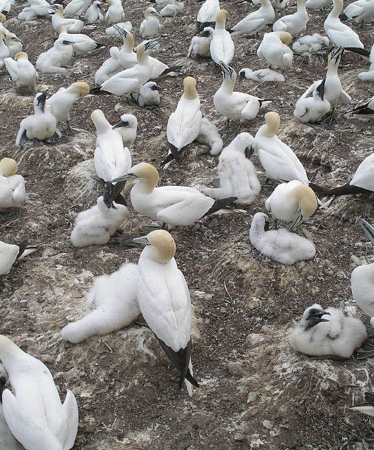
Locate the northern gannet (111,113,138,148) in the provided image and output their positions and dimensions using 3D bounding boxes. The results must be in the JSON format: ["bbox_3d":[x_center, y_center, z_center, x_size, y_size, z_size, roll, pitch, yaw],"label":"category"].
[{"bbox_3d":[-0.439,-0.582,4.131,0.220,0.340,0.320,-20,34,-26],"label":"northern gannet"}]

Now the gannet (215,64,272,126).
[{"bbox_3d":[0.378,-0.892,4.306,0.520,0.500,0.220,-29,38,-35],"label":"gannet"}]

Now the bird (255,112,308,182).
[{"bbox_3d":[0.560,-0.376,3.459,0.520,0.410,0.220,24,38,35],"label":"bird"}]

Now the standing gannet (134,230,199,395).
[{"bbox_3d":[-0.069,0.261,2.359,0.220,0.420,0.520,-9,31,-15],"label":"standing gannet"}]

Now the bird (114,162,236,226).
[{"bbox_3d":[-0.062,-0.140,3.096,0.590,0.370,0.210,-3,30,-5],"label":"bird"}]

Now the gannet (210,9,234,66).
[{"bbox_3d":[0.303,-1.625,5.568,0.210,0.440,0.500,-1,30,-2],"label":"gannet"}]

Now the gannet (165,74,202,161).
[{"bbox_3d":[-0.046,-0.680,4.180,0.220,0.460,0.620,6,26,16],"label":"gannet"}]

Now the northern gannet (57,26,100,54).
[{"bbox_3d":[-0.914,-1.645,5.731,0.520,0.310,0.210,13,32,21],"label":"northern gannet"}]

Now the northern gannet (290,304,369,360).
[{"bbox_3d":[0.544,0.407,2.470,0.310,0.210,0.210,1,25,7],"label":"northern gannet"}]

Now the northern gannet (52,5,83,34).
[{"bbox_3d":[-1.285,-2.270,7.065,0.500,0.360,0.220,-25,36,-31],"label":"northern gannet"}]

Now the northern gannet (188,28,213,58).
[{"bbox_3d":[0.145,-1.647,5.769,0.250,0.320,0.320,9,33,21],"label":"northern gannet"}]

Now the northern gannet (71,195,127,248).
[{"bbox_3d":[-0.467,-0.017,3.380,0.320,0.260,0.210,-7,25,-11],"label":"northern gannet"}]

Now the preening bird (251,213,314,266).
[{"bbox_3d":[0.443,0.063,2.986,0.320,0.230,0.190,3,31,13],"label":"preening bird"}]

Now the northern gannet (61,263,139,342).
[{"bbox_3d":[-0.298,0.279,2.526,0.440,0.220,0.250,-16,34,-26],"label":"northern gannet"}]

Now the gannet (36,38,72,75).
[{"bbox_3d":[-1.282,-1.626,6.200,0.360,0.330,0.220,-5,25,-7],"label":"gannet"}]

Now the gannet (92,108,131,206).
[{"bbox_3d":[-0.422,-0.382,3.461,0.220,0.420,0.520,-7,31,-11],"label":"gannet"}]

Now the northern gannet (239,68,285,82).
[{"bbox_3d":[0.603,-1.192,5.126,0.360,0.110,0.150,-5,30,-2],"label":"northern gannet"}]

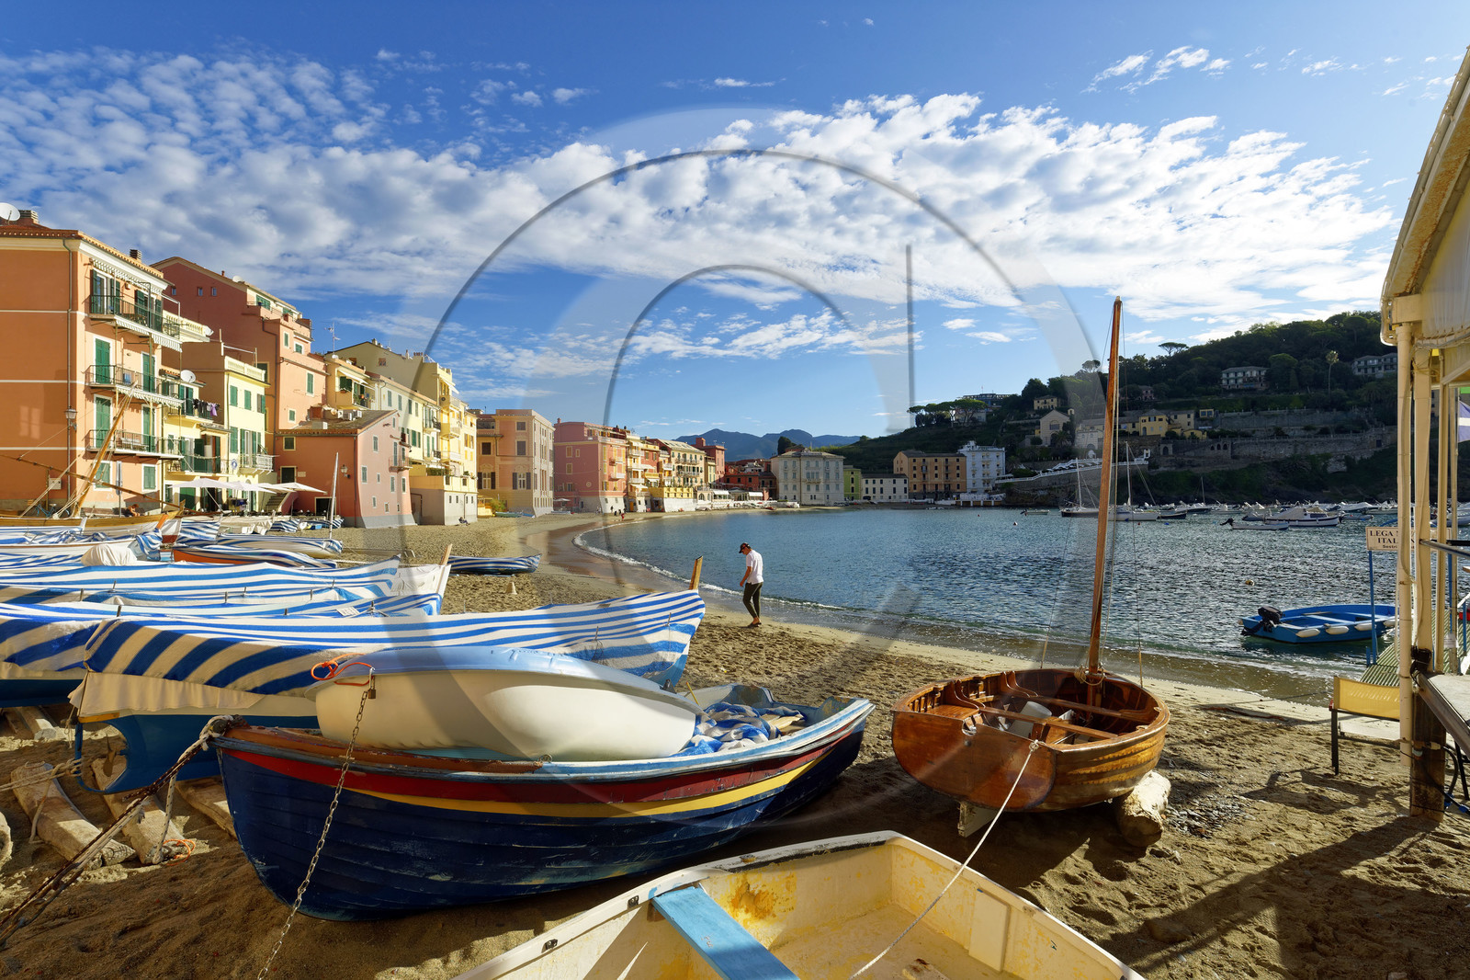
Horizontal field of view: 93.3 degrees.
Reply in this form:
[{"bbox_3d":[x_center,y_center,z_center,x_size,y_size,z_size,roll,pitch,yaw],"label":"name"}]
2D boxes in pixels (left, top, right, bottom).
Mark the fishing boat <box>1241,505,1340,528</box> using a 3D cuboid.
[{"bbox_3d":[53.252,2.489,66.000,6.600,1.900,2.300,0,0,25],"label":"fishing boat"}]

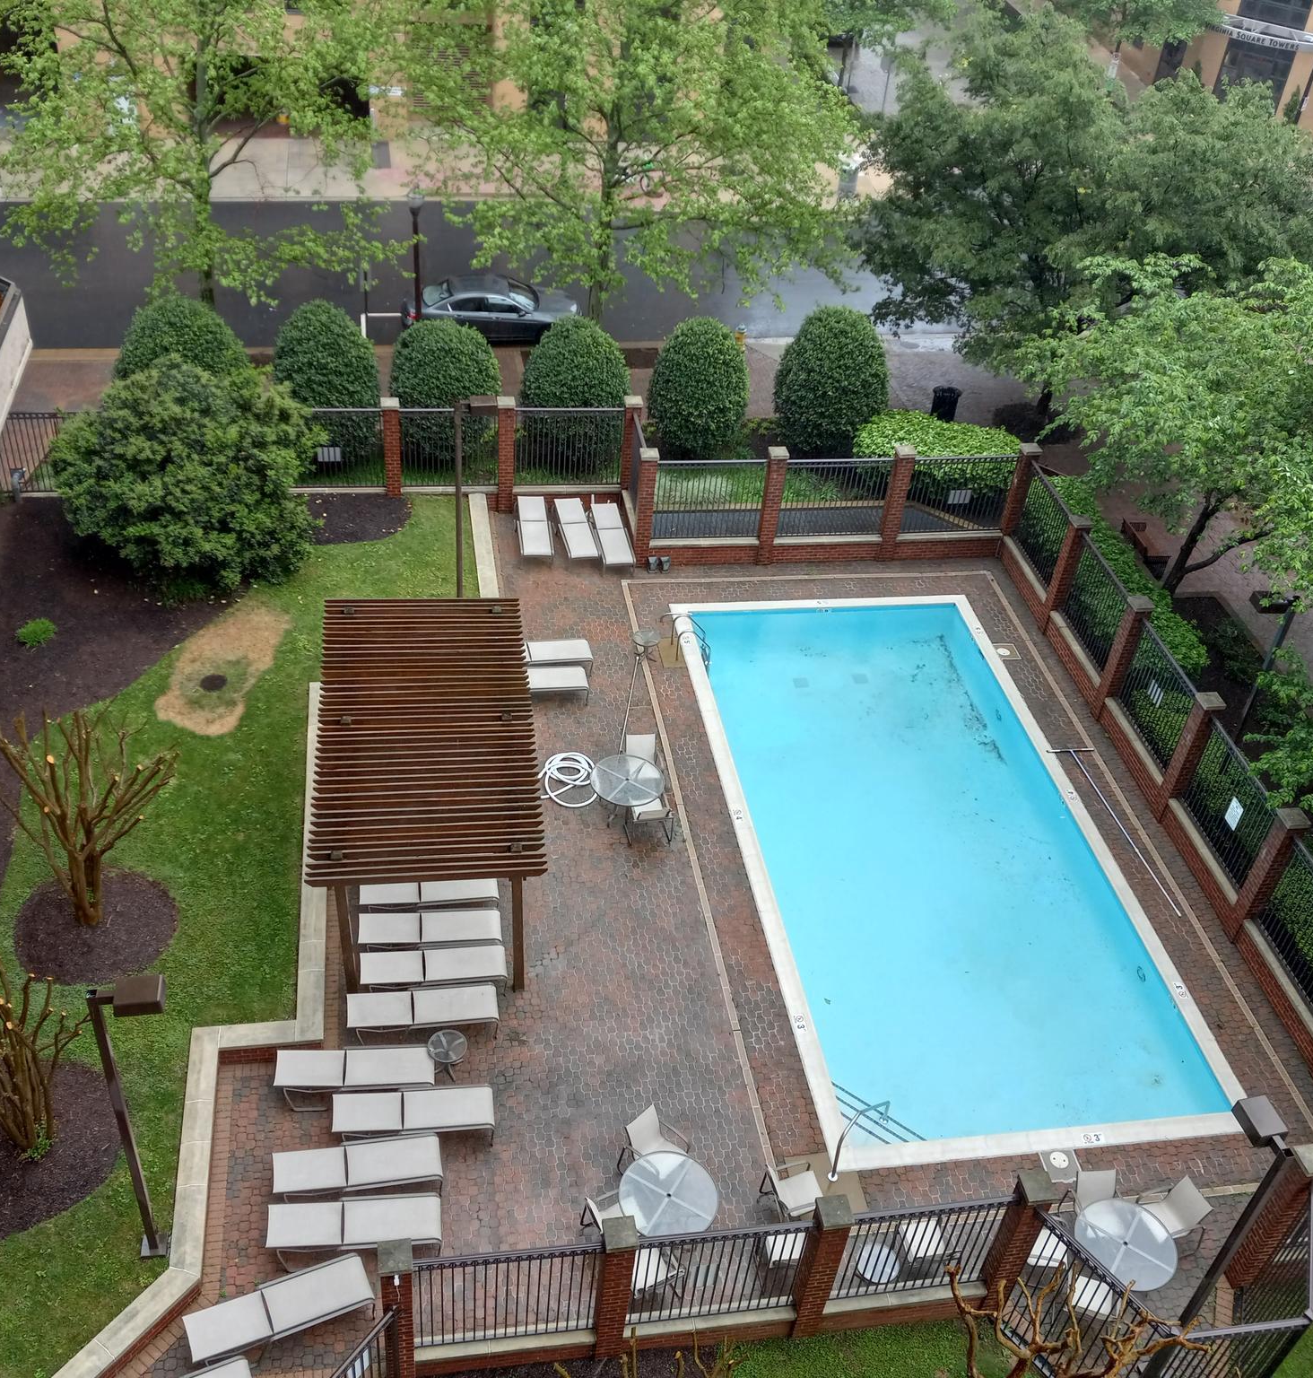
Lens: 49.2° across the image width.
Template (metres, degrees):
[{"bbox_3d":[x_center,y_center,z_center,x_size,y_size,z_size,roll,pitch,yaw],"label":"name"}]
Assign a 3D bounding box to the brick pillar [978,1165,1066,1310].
[{"bbox_3d":[4.120,6.427,16.561,0.335,2.440,0.335,-2,40,-10],"label":"brick pillar"}]

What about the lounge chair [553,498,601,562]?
[{"bbox_3d":[-1.629,-3.100,29.094,0.644,0.476,2.031,-5,40,-13],"label":"lounge chair"}]

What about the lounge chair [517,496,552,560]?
[{"bbox_3d":[-2.475,-3.140,29.042,0.644,0.476,2.031,-2,39,-9],"label":"lounge chair"}]

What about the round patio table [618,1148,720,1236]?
[{"bbox_3d":[0.130,6.413,17.608,1.200,0.720,1.200,3,39,-3],"label":"round patio table"}]

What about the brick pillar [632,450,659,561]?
[{"bbox_3d":[-0.227,-3.620,28.677,0.350,2.500,0.350,-2,39,-10],"label":"brick pillar"}]

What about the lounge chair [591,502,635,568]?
[{"bbox_3d":[-0.913,-2.971,29.020,0.644,0.476,2.031,-3,40,-11],"label":"lounge chair"}]

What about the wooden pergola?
[{"bbox_3d":[-3.433,1.522,21.514,3.120,2.800,6.000,-1,40,-8],"label":"wooden pergola"}]

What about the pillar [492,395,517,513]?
[{"bbox_3d":[-3.134,-4.851,29.945,0.380,2.530,0.380,-2,39,-10],"label":"pillar"}]

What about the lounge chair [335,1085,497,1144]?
[{"bbox_3d":[-3.141,5.525,18.531,2.040,0.420,0.650,-1,39,-8],"label":"lounge chair"}]

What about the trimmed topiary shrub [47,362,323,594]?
[{"bbox_3d":[-8.610,-3.917,26.308,4.500,3.750,4.600,-2,39,-10],"label":"trimmed topiary shrub"}]

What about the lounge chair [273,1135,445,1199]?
[{"bbox_3d":[-3.697,6.036,17.808,2.050,0.400,0.630,-2,39,-10],"label":"lounge chair"}]

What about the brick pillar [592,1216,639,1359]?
[{"bbox_3d":[-0.469,6.560,15.569,0.360,2.360,0.360,-2,39,-10],"label":"brick pillar"}]

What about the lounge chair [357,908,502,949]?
[{"bbox_3d":[-3.273,3.588,20.820,2.030,0.400,0.640,0,38,-8],"label":"lounge chair"}]

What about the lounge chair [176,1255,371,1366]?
[{"bbox_3d":[-4.297,7.157,16.387,2.030,0.420,0.660,-13,42,-21],"label":"lounge chair"}]

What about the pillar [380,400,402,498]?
[{"bbox_3d":[-5.330,-4.857,28.957,0.340,2.100,0.340,-2,40,-10],"label":"pillar"}]

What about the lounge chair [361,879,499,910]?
[{"bbox_3d":[-3.407,3.125,21.531,2.050,0.400,0.630,-1,39,-8],"label":"lounge chair"}]

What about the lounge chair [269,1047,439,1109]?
[{"bbox_3d":[-3.948,5.083,18.831,2.040,0.400,0.640,1,38,-6],"label":"lounge chair"}]

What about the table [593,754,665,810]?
[{"bbox_3d":[-0.477,1.754,23.356,1.210,0.720,1.210,-2,39,-10],"label":"table"}]

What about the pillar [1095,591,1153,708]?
[{"bbox_3d":[8.240,-0.484,25.406,0.349,2.525,0.349,-2,40,-10],"label":"pillar"}]

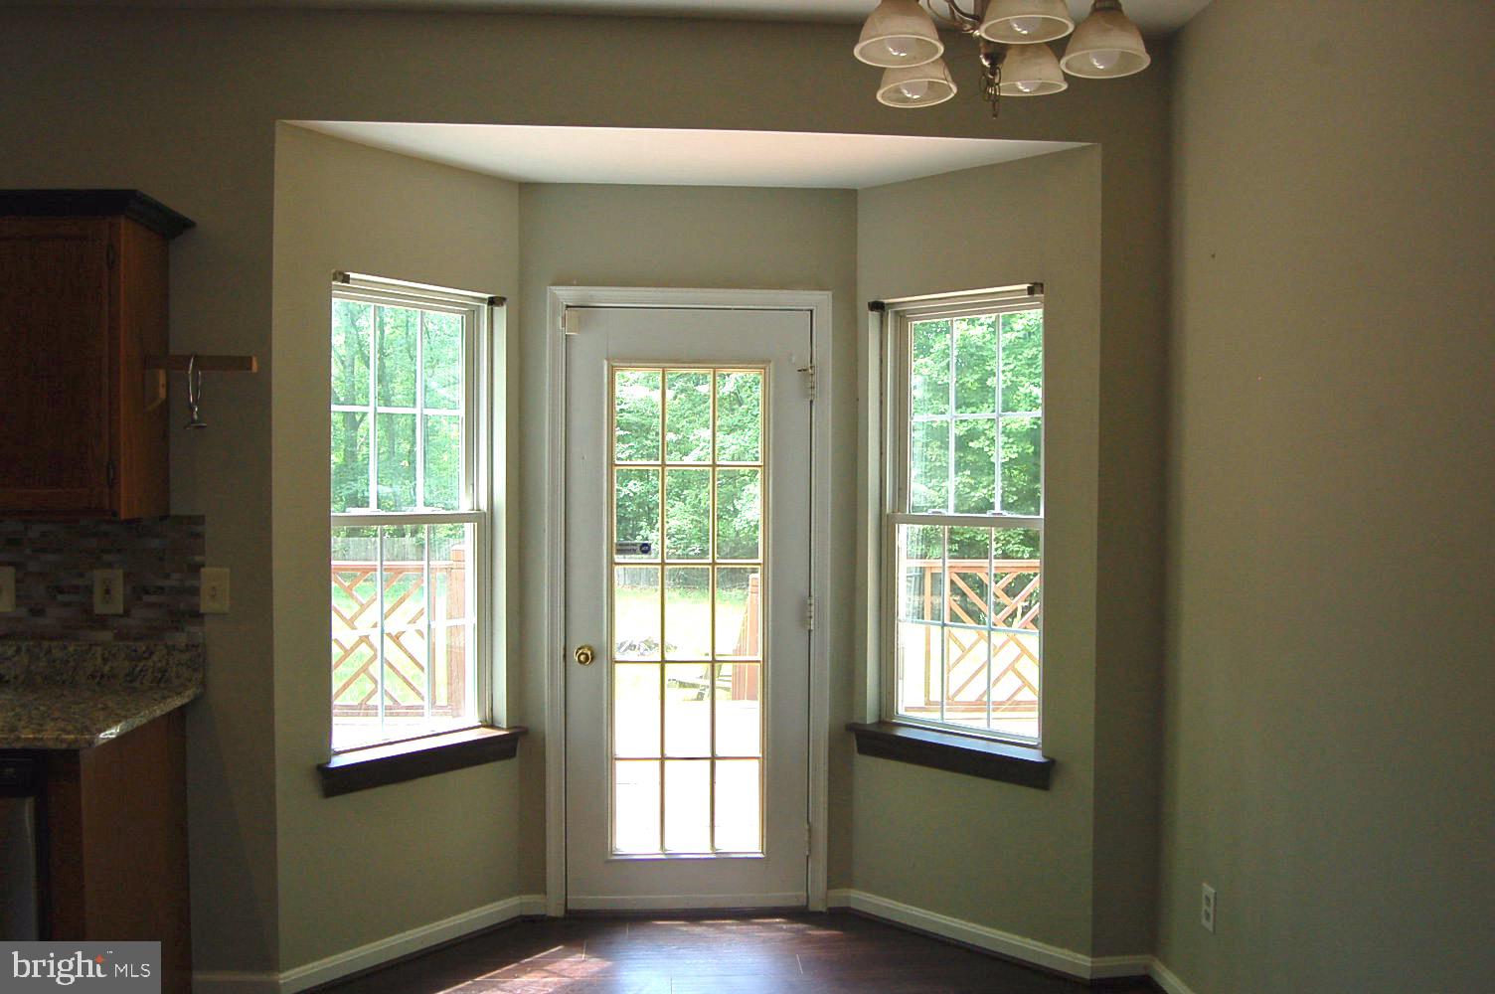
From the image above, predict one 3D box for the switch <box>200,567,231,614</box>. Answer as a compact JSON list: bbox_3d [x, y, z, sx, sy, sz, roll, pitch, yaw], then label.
[{"bbox_3d":[-1.478,0.261,3.108,0.076,0.124,0.013,0,1,-4],"label":"switch"}]

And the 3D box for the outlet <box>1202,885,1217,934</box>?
[{"bbox_3d":[1.225,1.093,2.980,0.009,0.114,0.070,0,1,-4],"label":"outlet"}]

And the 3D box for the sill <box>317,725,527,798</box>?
[{"bbox_3d":[-1.018,0.813,3.478,0.144,0.099,0.720,2,2,43],"label":"sill"}]

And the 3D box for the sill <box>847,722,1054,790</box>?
[{"bbox_3d":[0.663,0.821,3.583,0.720,0.099,0.144,1,2,38],"label":"sill"}]

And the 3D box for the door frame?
[{"bbox_3d":[-0.198,0.355,3.798,0.948,2.094,0.119,0,1,-4],"label":"door frame"}]

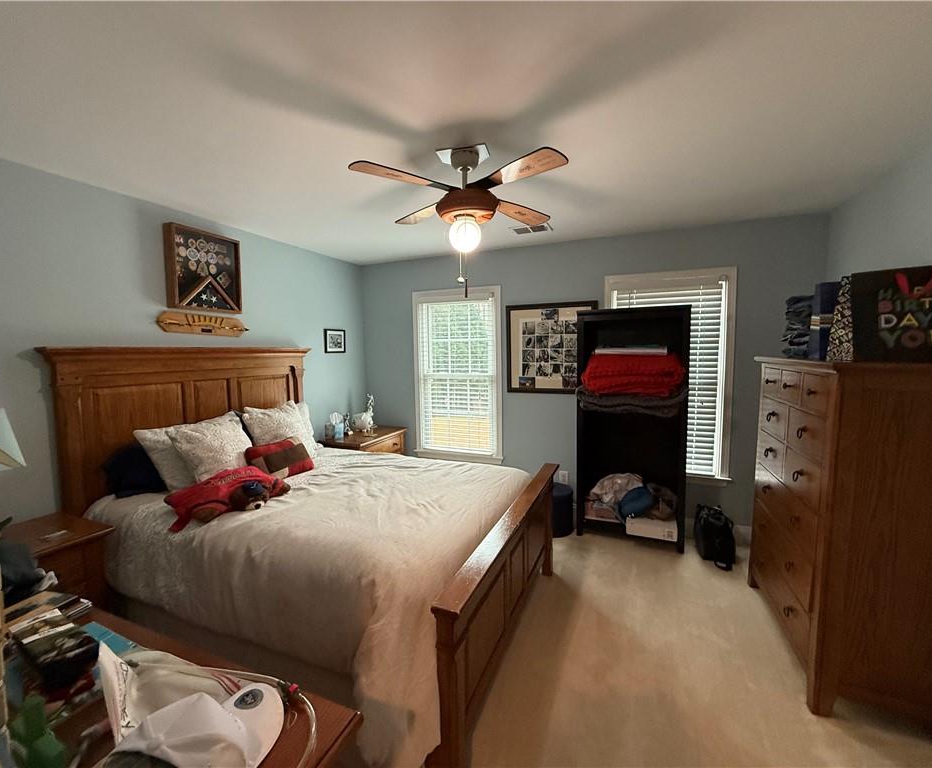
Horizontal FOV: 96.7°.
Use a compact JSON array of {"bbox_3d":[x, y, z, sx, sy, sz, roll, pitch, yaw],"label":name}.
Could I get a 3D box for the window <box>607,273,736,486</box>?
[{"bbox_3d":[1.623,-0.074,3.372,0.950,1.650,0.100,1,5,22],"label":"window"}]

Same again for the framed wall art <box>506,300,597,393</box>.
[{"bbox_3d":[0.753,-0.311,3.685,0.801,0.792,0.030,1,5,22],"label":"framed wall art"}]

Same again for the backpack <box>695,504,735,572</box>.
[{"bbox_3d":[1.853,1.098,3.045,0.236,0.352,0.241,1,5,22],"label":"backpack"}]

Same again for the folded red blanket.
[{"bbox_3d":[1.300,-0.079,3.255,0.714,0.322,0.352,1,5,22],"label":"folded red blanket"}]

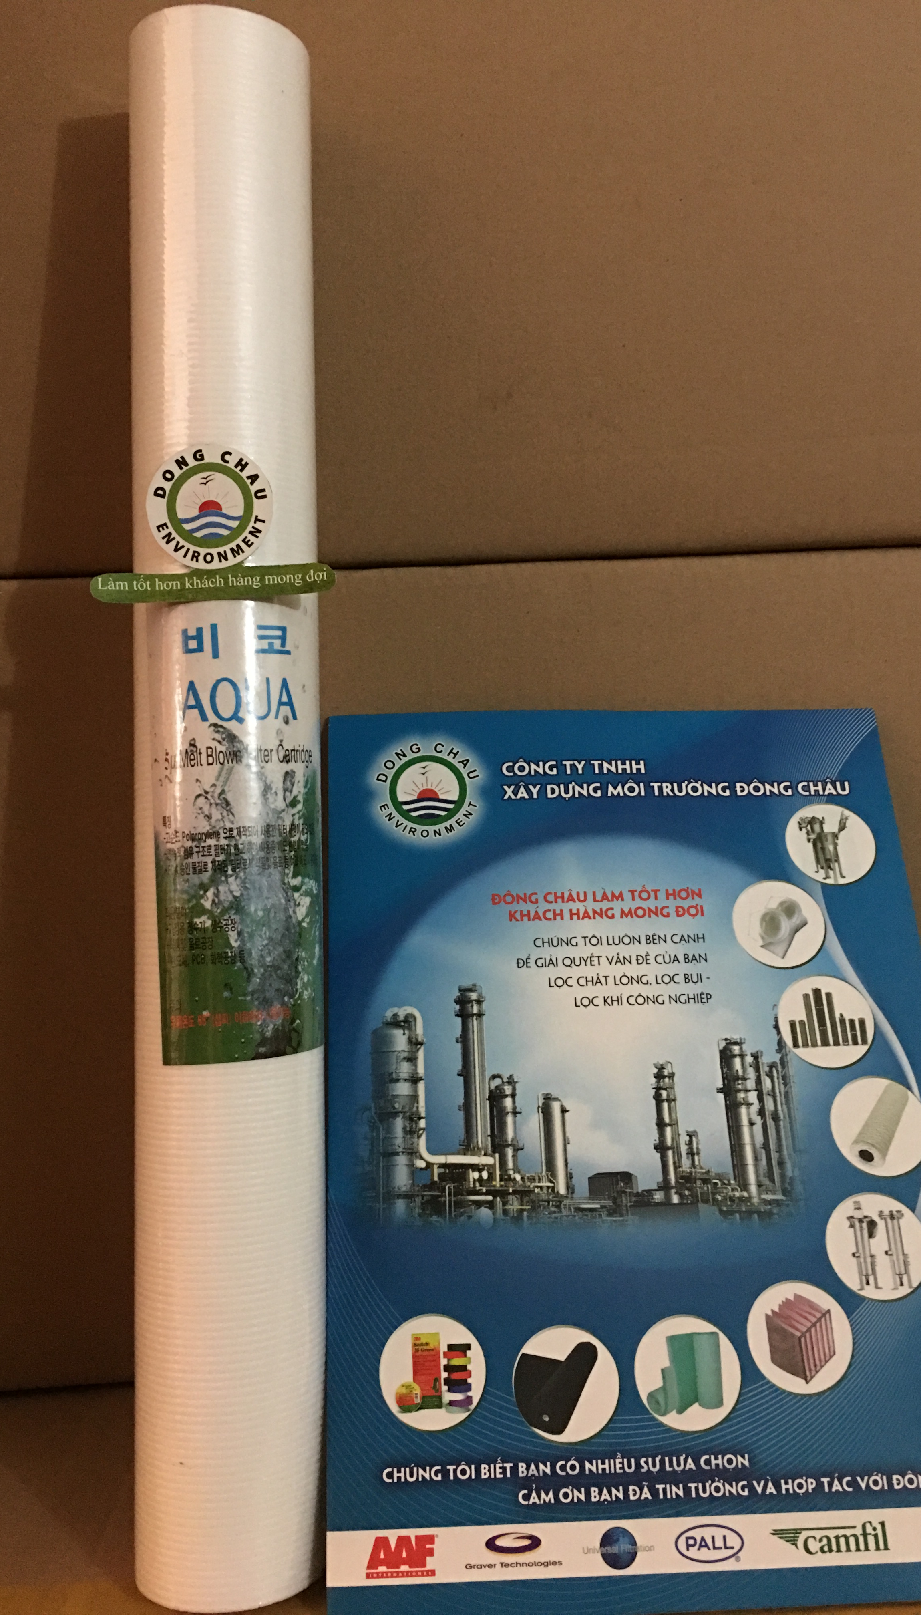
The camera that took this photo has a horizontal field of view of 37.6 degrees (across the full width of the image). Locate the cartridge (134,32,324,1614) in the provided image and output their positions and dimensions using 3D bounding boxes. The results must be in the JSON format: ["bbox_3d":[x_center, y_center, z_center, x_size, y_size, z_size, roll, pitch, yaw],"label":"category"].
[{"bbox_3d":[-0.079,-0.007,0.456,0.062,0.507,0.062,0,-4,-15],"label":"cartridge"}]

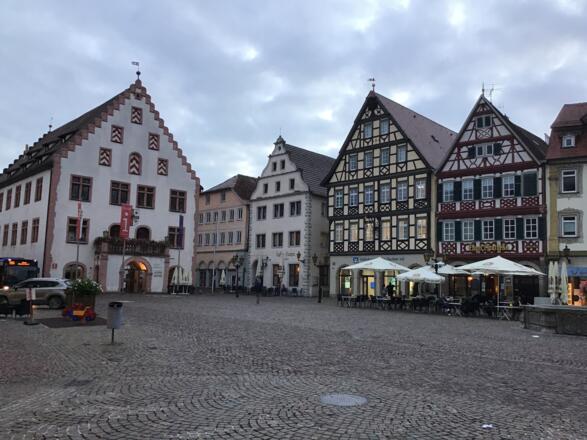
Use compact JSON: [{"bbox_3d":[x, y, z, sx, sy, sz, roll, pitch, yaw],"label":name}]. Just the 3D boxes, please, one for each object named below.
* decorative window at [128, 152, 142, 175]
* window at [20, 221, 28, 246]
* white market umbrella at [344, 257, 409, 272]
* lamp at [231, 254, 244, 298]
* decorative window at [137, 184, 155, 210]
[{"bbox_3d":[-16.129,-5.752,53.589,1.388,2.302,0.200,8,-9,-42],"label":"decorative window"},{"bbox_3d":[-26.772,1.284,52.456,0.250,2.420,2.007,8,-9,-42],"label":"window"},{"bbox_3d":[5.512,4.023,33.377,3.650,3.406,3.650,8,-9,-43],"label":"white market umbrella"},{"bbox_3d":[-5.149,5.199,48.424,1.050,3.966,1.050,1,-7,0],"label":"lamp"},{"bbox_3d":[-15.238,-2.347,54.174,2.009,2.409,0.250,8,-9,-42],"label":"decorative window"}]

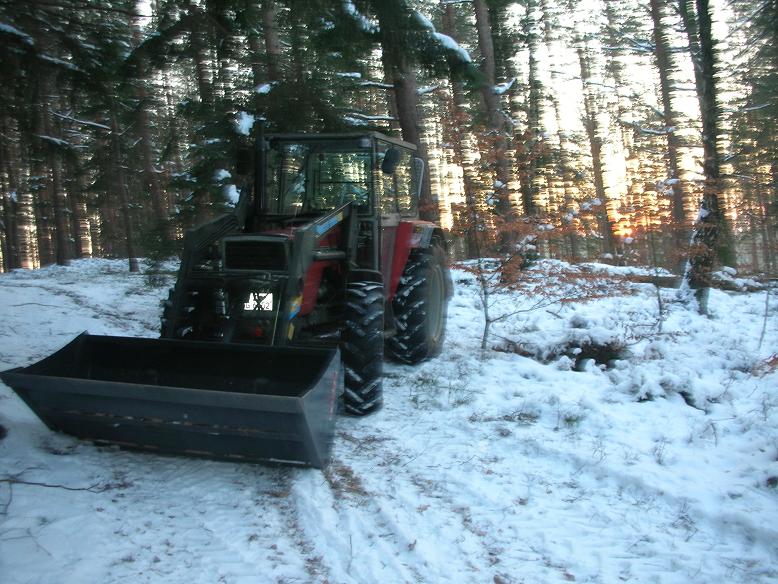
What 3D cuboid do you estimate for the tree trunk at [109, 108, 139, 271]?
[{"bbox_3d":[-6.386,-2.499,19.000,0.200,4.100,0.200,-7,3,-18],"label":"tree trunk"}]

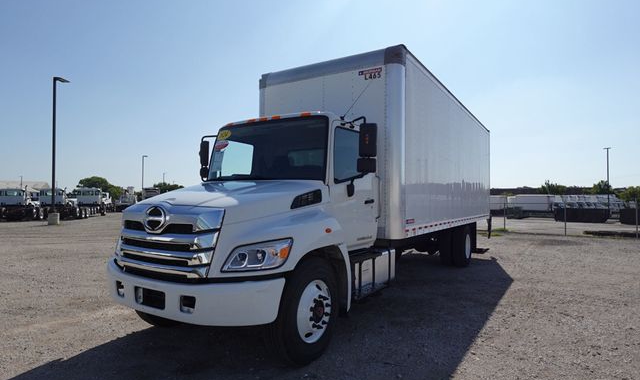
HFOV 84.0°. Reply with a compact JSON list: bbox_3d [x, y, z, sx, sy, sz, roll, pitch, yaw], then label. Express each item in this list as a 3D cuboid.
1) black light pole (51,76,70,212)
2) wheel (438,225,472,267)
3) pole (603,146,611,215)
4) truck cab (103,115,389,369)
[{"bbox_3d":[-15.805,-2.743,21.782,0.350,8.200,0.900,-1,-2,42],"label":"black light pole"},{"bbox_3d":[3.130,1.245,8.286,0.600,1.000,1.000,-1,-2,34],"label":"wheel"},{"bbox_3d":[38.150,-1.260,47.000,1.300,8.700,0.350,-1,-2,30],"label":"pole"},{"bbox_3d":[-0.711,0.307,4.248,2.450,2.600,2.750,-1,-2,34],"label":"truck cab"}]

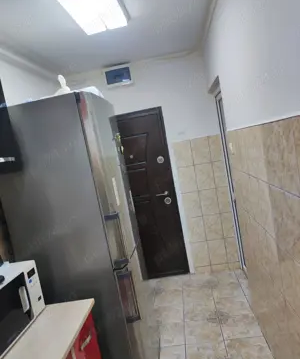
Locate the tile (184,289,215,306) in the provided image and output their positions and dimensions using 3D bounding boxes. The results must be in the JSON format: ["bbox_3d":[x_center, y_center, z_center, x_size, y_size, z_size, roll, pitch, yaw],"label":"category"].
[{"bbox_3d":[0.506,1.204,3.048,0.308,0.012,0.305,-10,6,6],"label":"tile"}]

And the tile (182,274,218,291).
[{"bbox_3d":[0.533,1.166,3.351,0.308,0.012,0.308,-10,6,6],"label":"tile"}]

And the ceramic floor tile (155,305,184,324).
[{"bbox_3d":[0.177,1.293,2.780,0.306,0.012,0.305,-10,6,6],"label":"ceramic floor tile"}]

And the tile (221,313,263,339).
[{"bbox_3d":[0.750,1.230,2.411,0.301,0.012,0.305,-10,6,6],"label":"tile"}]

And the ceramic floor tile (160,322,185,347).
[{"bbox_3d":[0.154,1.331,2.478,0.296,0.012,0.305,-10,6,6],"label":"ceramic floor tile"}]

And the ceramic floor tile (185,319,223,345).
[{"bbox_3d":[0.451,1.280,2.445,0.308,0.012,0.305,-10,6,6],"label":"ceramic floor tile"}]

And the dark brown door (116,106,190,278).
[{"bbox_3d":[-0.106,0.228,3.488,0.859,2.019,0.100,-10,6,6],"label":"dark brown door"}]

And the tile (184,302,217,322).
[{"bbox_3d":[0.478,1.242,2.747,0.308,0.012,0.305,-10,6,6],"label":"tile"}]

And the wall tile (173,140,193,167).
[{"bbox_3d":[0.393,-0.289,3.353,0.199,0.305,0.012,-10,6,6],"label":"wall tile"}]

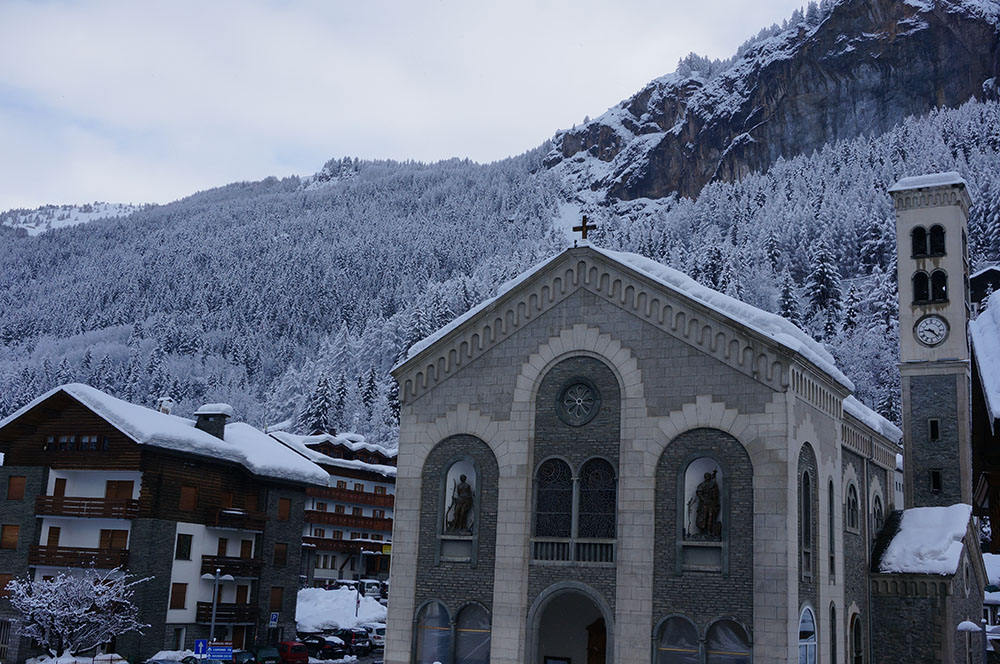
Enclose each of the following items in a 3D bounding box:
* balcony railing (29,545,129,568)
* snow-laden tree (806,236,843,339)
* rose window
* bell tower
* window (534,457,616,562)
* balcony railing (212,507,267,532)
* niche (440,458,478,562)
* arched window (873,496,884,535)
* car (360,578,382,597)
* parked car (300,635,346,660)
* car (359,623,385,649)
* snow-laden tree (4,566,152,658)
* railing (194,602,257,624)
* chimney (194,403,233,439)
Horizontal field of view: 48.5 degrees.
[{"bbox_3d":[-23.391,12.548,61.624,6.450,1.110,0.750,-3,-14,25],"label":"balcony railing"},{"bbox_3d":[55.560,-7.448,190.000,5.900,17.200,5.900,-1,-13,16],"label":"snow-laden tree"},{"bbox_3d":[3.228,2.895,45.435,1.950,1.950,0.280,-4,-15,30],"label":"rose window"},{"bbox_3d":[23.654,5.075,59.628,3.700,26.801,3.700,-4,-14,30],"label":"bell tower"},{"bbox_3d":[2.910,6.907,43.062,3.380,4.020,0.350,-3,-13,28],"label":"window"},{"bbox_3d":[-15.846,11.456,67.254,0.800,1.111,4.827,-3,-14,25],"label":"balcony railing"},{"bbox_3d":[-1.644,7.338,45.618,1.620,4.150,0.600,-3,-13,28],"label":"niche"},{"bbox_3d":[18.214,8.941,53.688,0.280,2.123,2.123,-4,-15,30],"label":"arched window"},{"bbox_3d":[-12.073,24.249,104.500,1.620,1.800,4.000,6,-12,-17],"label":"car"},{"bbox_3d":[-11.531,20.044,70.500,4.200,1.450,1.750,-7,-15,41],"label":"parked car"},{"bbox_3d":[-8.741,21.049,77.389,1.770,1.560,4.200,9,-14,-25],"label":"car"},{"bbox_3d":[-20.891,13.878,55.000,6.600,4.300,6.000,7,-12,-20],"label":"snow-laden tree"},{"bbox_3d":[-16.144,16.686,66.030,0.800,1.111,4.725,-3,-14,25],"label":"railing"},{"bbox_3d":[-19.009,5.928,73.500,2.100,2.300,1.050,-2,-14,22],"label":"chimney"}]

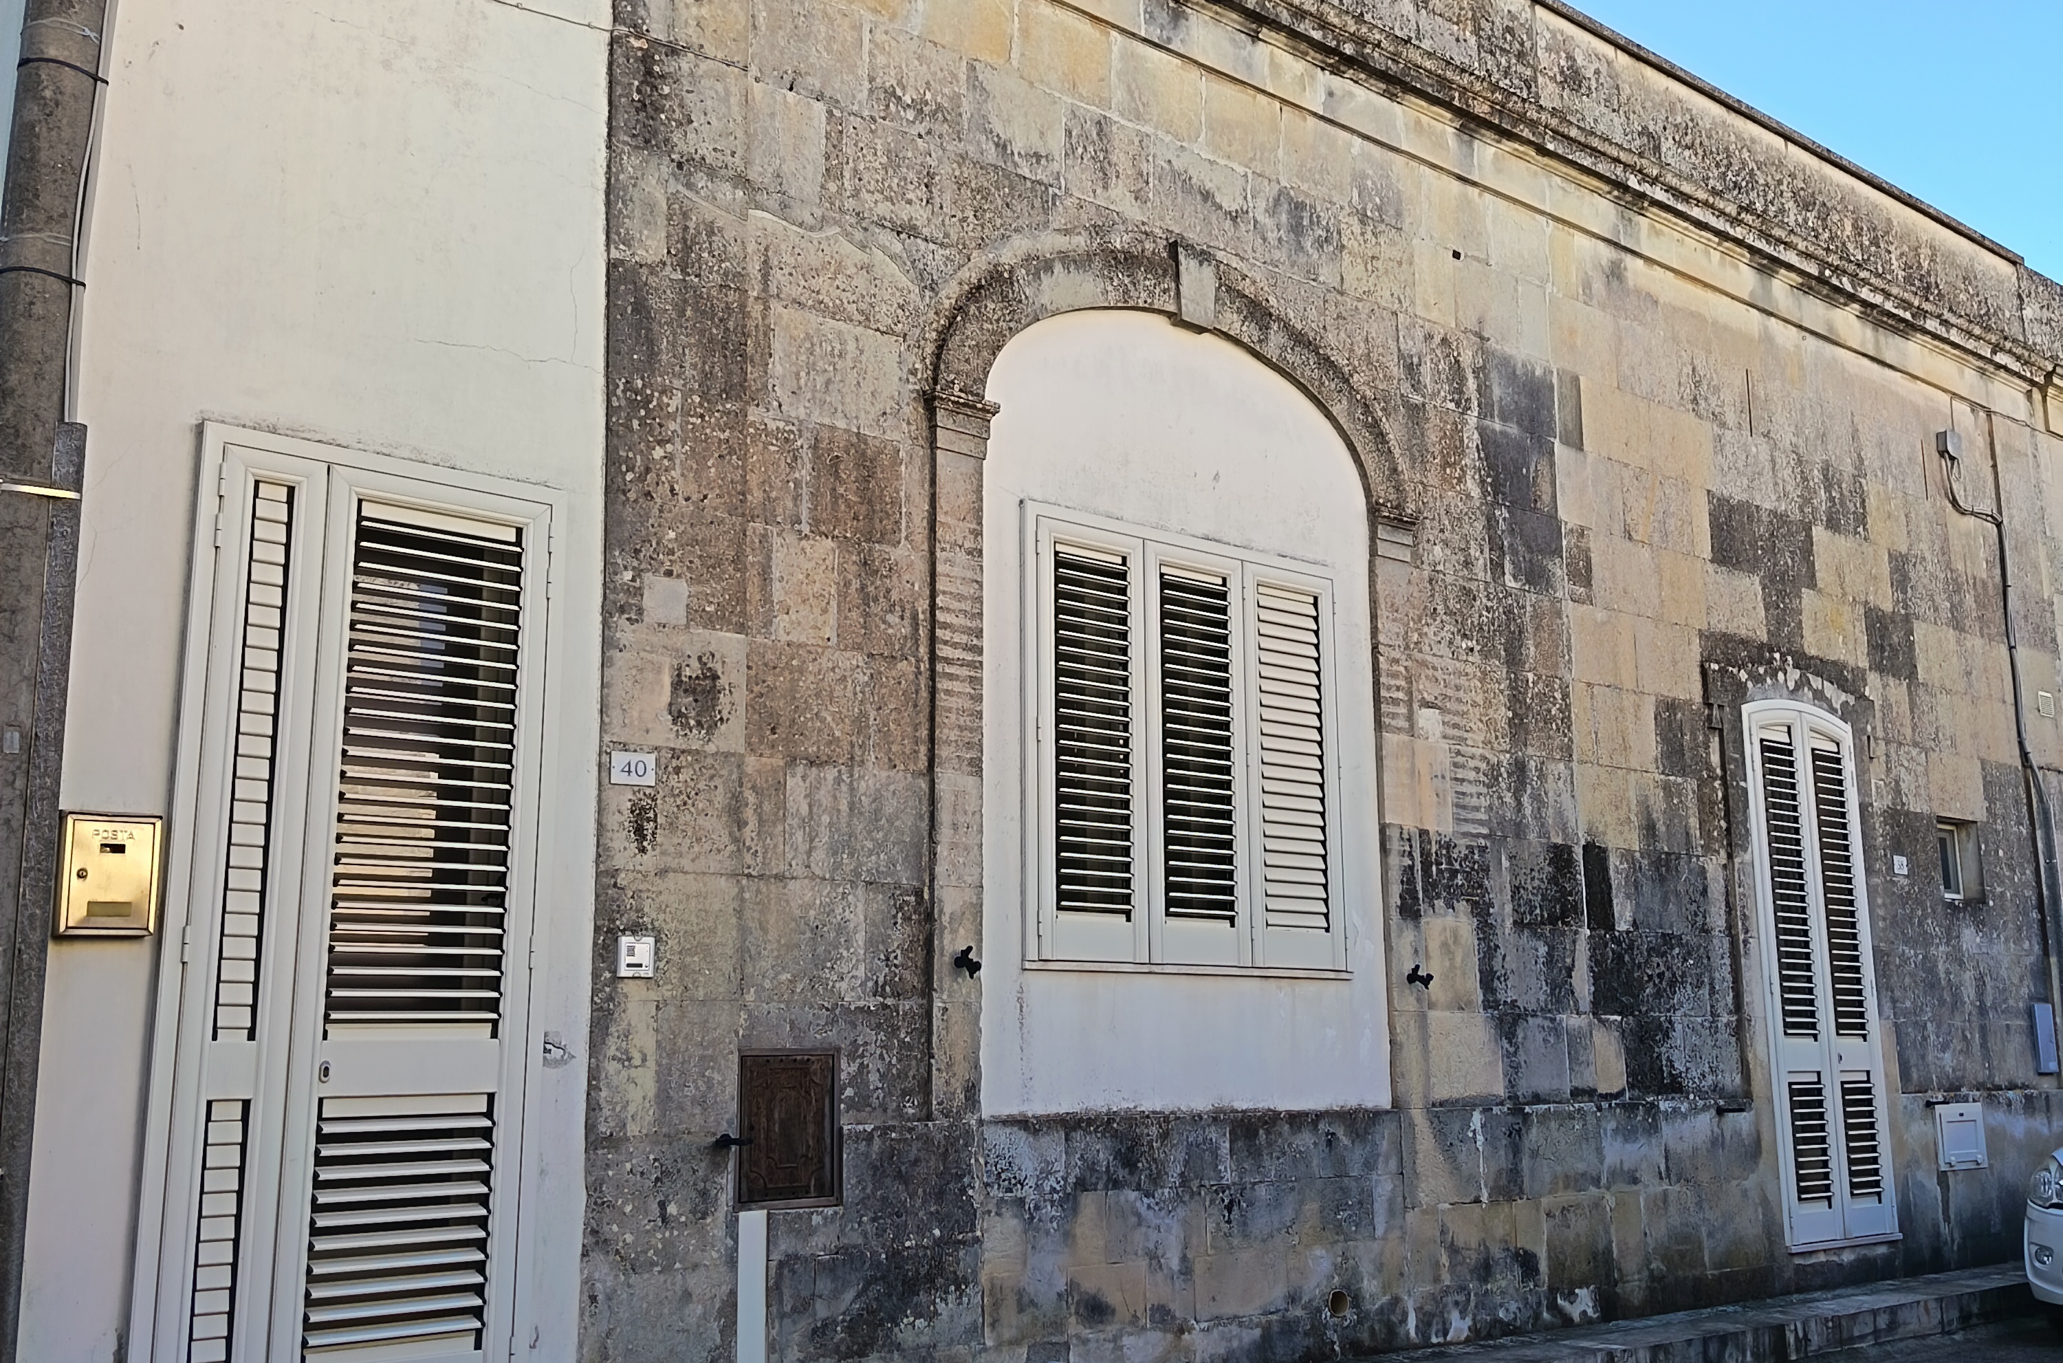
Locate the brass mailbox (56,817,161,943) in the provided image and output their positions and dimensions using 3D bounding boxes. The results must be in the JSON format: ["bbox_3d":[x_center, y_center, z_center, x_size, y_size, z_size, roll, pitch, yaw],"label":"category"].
[{"bbox_3d":[-2.404,0.513,4.963,0.229,0.307,0.085,8,-14,-38],"label":"brass mailbox"}]

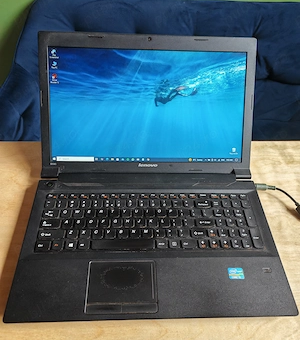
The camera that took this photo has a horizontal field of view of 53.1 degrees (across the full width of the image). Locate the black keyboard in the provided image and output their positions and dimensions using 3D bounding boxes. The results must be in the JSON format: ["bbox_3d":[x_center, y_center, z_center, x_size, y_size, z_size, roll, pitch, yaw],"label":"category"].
[{"bbox_3d":[0.000,0.080,0.477,0.341,0.008,0.104,0,50,-4],"label":"black keyboard"}]

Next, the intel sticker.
[{"bbox_3d":[0.122,0.146,0.425,0.022,0.001,0.017,0,50,-4],"label":"intel sticker"}]

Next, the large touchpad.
[{"bbox_3d":[-0.038,0.157,0.407,0.093,0.004,0.070,0,50,-4],"label":"large touchpad"}]

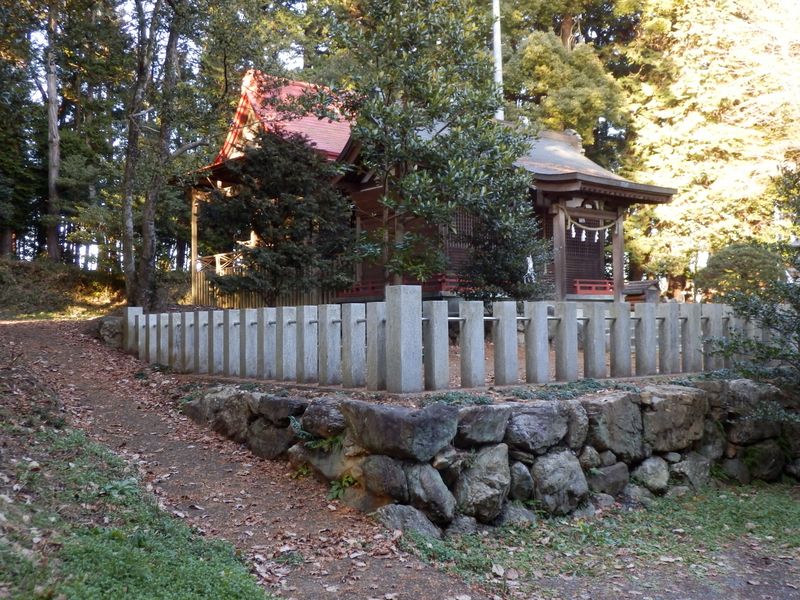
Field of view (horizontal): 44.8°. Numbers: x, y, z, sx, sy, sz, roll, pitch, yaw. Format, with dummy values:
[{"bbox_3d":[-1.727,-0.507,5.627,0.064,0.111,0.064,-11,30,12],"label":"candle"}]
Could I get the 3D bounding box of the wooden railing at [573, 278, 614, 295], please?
[{"bbox_3d":[4.058,-0.270,20.300,1.250,0.330,0.140,1,-2,-39],"label":"wooden railing"}]

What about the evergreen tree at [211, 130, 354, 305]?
[{"bbox_3d":[-2.320,-1.439,19.000,2.850,3.750,2.800,-1,-2,0],"label":"evergreen tree"}]

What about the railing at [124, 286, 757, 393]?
[{"bbox_3d":[0.105,0.460,13.044,5.980,0.916,7.650,1,-2,-37],"label":"railing"}]

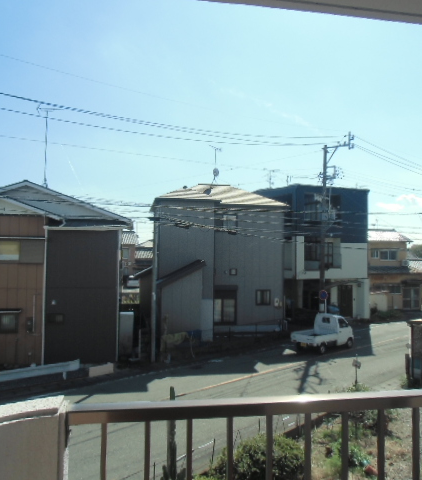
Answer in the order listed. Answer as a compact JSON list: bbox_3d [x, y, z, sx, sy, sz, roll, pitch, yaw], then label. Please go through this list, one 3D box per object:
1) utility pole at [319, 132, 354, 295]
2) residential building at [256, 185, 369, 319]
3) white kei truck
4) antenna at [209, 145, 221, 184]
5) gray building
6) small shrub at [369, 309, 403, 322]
[{"bbox_3d":[7.355,-0.270,26.669,0.750,12.200,2.100,3,-3,-40],"label":"utility pole"},{"bbox_3d":[7.718,1.207,37.418,6.720,10.000,8.500,2,-3,-22],"label":"residential building"},{"bbox_3d":[5.858,4.766,22.964,3.395,1.780,1.475,3,-3,-40],"label":"white kei truck"},{"bbox_3d":[0.313,-4.879,28.942,0.600,2.600,1.250,-1,-3,35],"label":"antenna"},{"bbox_3d":[0.195,1.135,28.519,8.600,9.400,7.600,1,-3,-14],"label":"gray building"},{"bbox_3d":[13.301,5.770,33.935,2.600,0.900,1.100,2,-3,-25],"label":"small shrub"}]

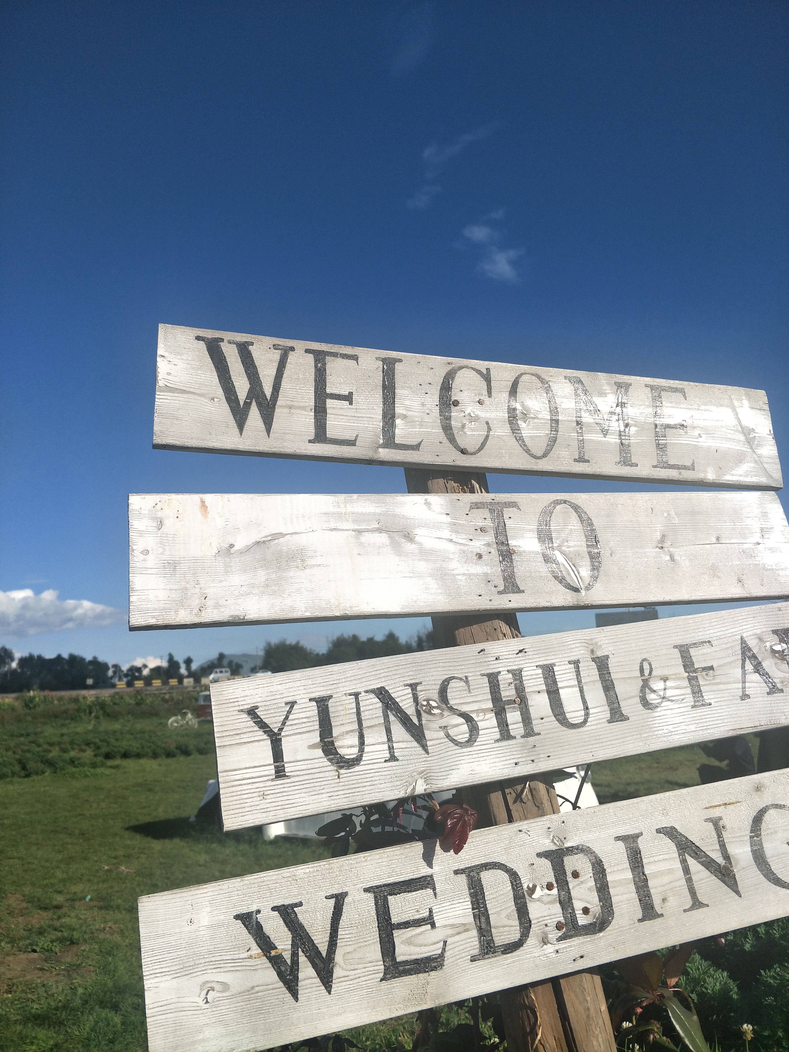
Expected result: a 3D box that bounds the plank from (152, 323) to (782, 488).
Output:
[{"bbox_3d":[0.147,-0.159,1.059,0.938,0.167,0.021,3,-14,-14],"label":"plank"}]

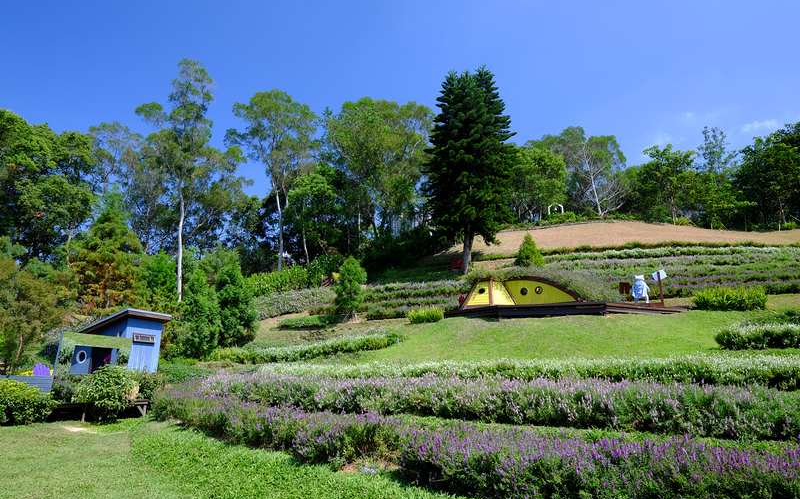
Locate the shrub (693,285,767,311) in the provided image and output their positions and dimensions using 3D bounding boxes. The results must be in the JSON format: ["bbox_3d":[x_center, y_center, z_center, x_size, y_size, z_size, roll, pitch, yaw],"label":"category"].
[{"bbox_3d":[14.612,2.163,22.592,3.120,1.150,1.500,0,-13,0],"label":"shrub"}]

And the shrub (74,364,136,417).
[{"bbox_3d":[-6.296,3.062,10.954,1.150,1.130,1.040,3,-6,-29],"label":"shrub"}]

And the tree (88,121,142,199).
[{"bbox_3d":[-21.701,-4.348,38.977,4.530,11.800,4.530,0,-13,0],"label":"tree"}]

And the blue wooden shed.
[{"bbox_3d":[-8.883,3.207,16.212,1.910,2.400,2.140,-2,-13,10],"label":"blue wooden shed"}]

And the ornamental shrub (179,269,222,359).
[{"bbox_3d":[-7.201,2.349,18.444,1.460,3.310,1.460,0,-13,0],"label":"ornamental shrub"}]

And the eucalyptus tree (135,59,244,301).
[{"bbox_3d":[-12.735,-4.329,31.226,6.220,15.170,5.910,2,-6,-23],"label":"eucalyptus tree"}]

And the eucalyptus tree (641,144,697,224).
[{"bbox_3d":[23.528,-5.737,44.884,4.360,7.330,4.140,-3,-6,28],"label":"eucalyptus tree"}]

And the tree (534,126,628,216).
[{"bbox_3d":[18.753,-8.163,53.204,9.230,9.770,8.300,-2,-6,20],"label":"tree"}]

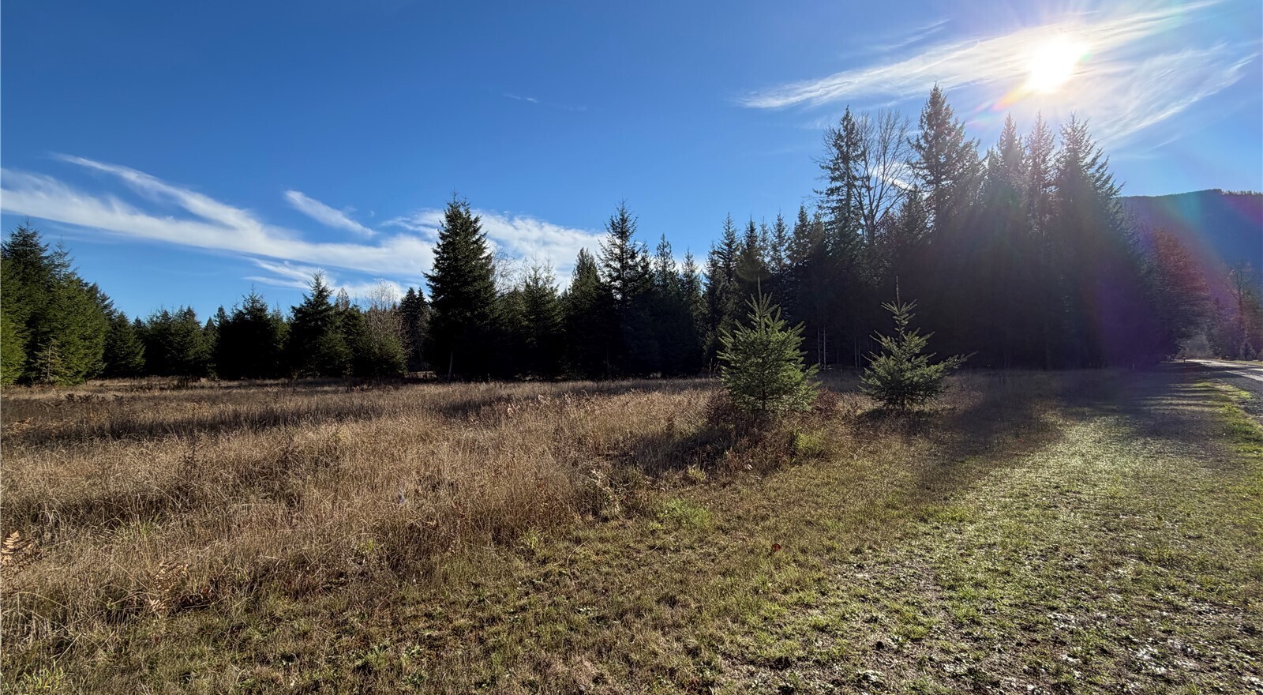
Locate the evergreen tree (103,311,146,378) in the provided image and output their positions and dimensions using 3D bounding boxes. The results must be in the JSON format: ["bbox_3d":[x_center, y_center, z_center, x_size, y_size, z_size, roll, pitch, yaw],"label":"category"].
[{"bbox_3d":[-45.800,-0.130,46.000,3.600,6.200,3.600,0,-2,-45],"label":"evergreen tree"}]

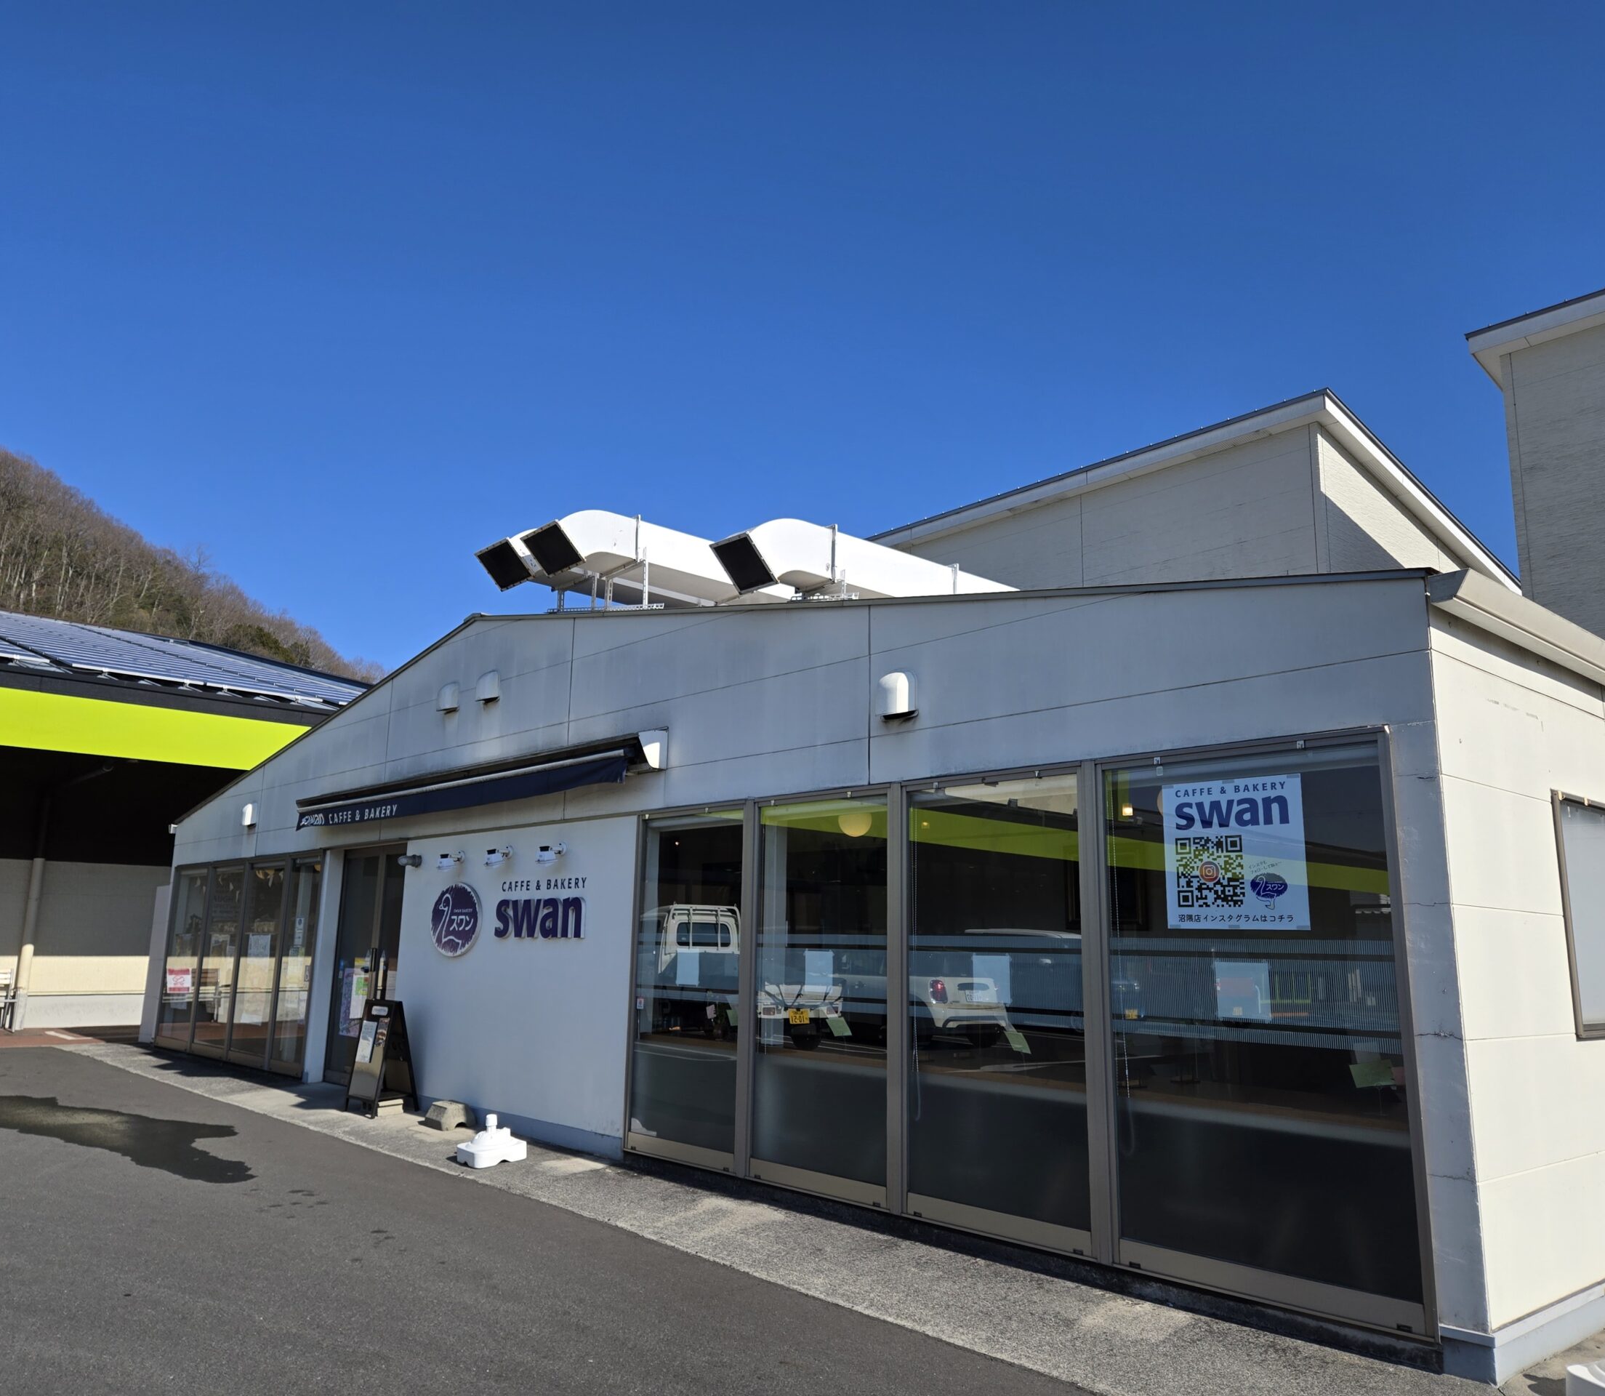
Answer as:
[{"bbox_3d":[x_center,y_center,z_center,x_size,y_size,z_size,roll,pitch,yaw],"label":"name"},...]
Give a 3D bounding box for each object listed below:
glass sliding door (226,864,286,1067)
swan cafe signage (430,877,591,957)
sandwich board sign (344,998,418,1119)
[{"bbox_3d":[-5.536,2.678,12.567,0.070,2.020,1.090,12,-16,-41],"label":"glass sliding door"},{"bbox_3d":[-2.180,1.607,9.004,0.045,0.555,2.220,12,-16,-41],"label":"swan cafe signage"},{"bbox_3d":[-3.179,2.714,9.382,0.430,0.820,0.430,12,-16,-41],"label":"sandwich board sign"}]

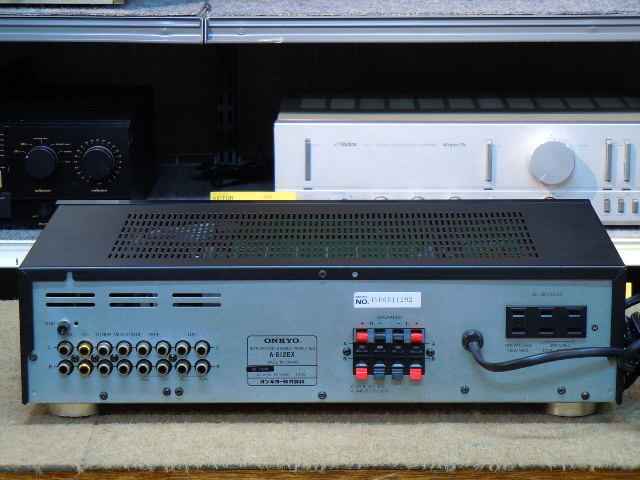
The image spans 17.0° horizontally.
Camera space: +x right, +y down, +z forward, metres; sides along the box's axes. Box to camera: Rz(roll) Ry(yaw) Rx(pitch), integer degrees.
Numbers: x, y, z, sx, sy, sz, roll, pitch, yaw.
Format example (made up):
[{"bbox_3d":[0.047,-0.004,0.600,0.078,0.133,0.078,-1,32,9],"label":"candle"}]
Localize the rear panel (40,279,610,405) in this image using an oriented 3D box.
[{"bbox_3d":[0.001,0.074,1.542,0.428,0.096,0.020,0,13,1],"label":"rear panel"}]

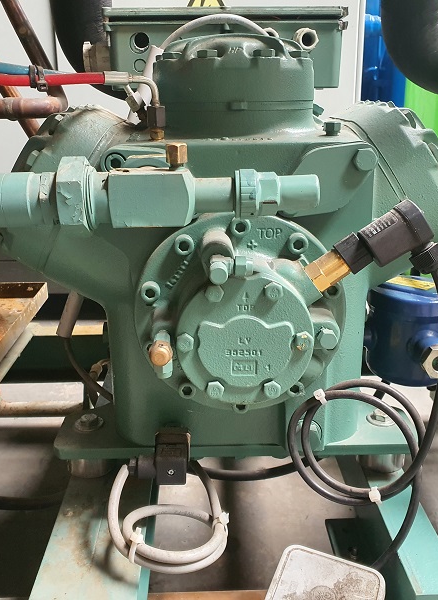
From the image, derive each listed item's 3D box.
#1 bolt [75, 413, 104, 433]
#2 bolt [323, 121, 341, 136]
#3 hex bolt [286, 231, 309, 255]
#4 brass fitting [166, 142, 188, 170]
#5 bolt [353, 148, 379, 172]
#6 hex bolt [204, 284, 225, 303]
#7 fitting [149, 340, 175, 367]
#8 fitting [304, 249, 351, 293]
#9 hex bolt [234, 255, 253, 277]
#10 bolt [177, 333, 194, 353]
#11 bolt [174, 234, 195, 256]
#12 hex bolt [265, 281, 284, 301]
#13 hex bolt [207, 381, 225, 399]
[{"bbox_3d":[-0.136,0.128,0.628,0.027,0.011,0.027,0,20,-1],"label":"bolt"},{"bbox_3d":[0.109,-0.164,0.577,0.015,0.013,0.015,0,20,-1],"label":"bolt"},{"bbox_3d":[0.067,-0.047,0.507,0.017,0.017,0.010,-1,18,-2],"label":"hex bolt"},{"bbox_3d":[-0.032,-0.109,0.457,0.017,0.019,0.017,-1,18,-2],"label":"brass fitting"},{"bbox_3d":[0.122,-0.115,0.495,0.019,0.019,0.010,0,20,-1],"label":"bolt"},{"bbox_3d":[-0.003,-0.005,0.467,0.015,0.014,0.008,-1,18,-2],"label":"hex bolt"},{"bbox_3d":[-0.045,0.042,0.473,0.018,0.018,0.016,-1,18,-2],"label":"fitting"},{"bbox_3d":[0.088,-0.024,0.485,0.028,0.025,0.025,-34,16,9],"label":"fitting"},{"bbox_3d":[0.020,-0.027,0.477,0.015,0.017,0.017,0,20,-1],"label":"hex bolt"},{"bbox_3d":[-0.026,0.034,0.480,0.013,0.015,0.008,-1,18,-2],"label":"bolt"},{"bbox_3d":[-0.029,-0.046,0.507,0.017,0.017,0.010,-1,18,-2],"label":"bolt"},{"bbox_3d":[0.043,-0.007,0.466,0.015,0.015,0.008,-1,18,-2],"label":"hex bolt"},{"bbox_3d":[-0.002,0.072,0.484,0.015,0.015,0.006,0,20,-1],"label":"hex bolt"}]

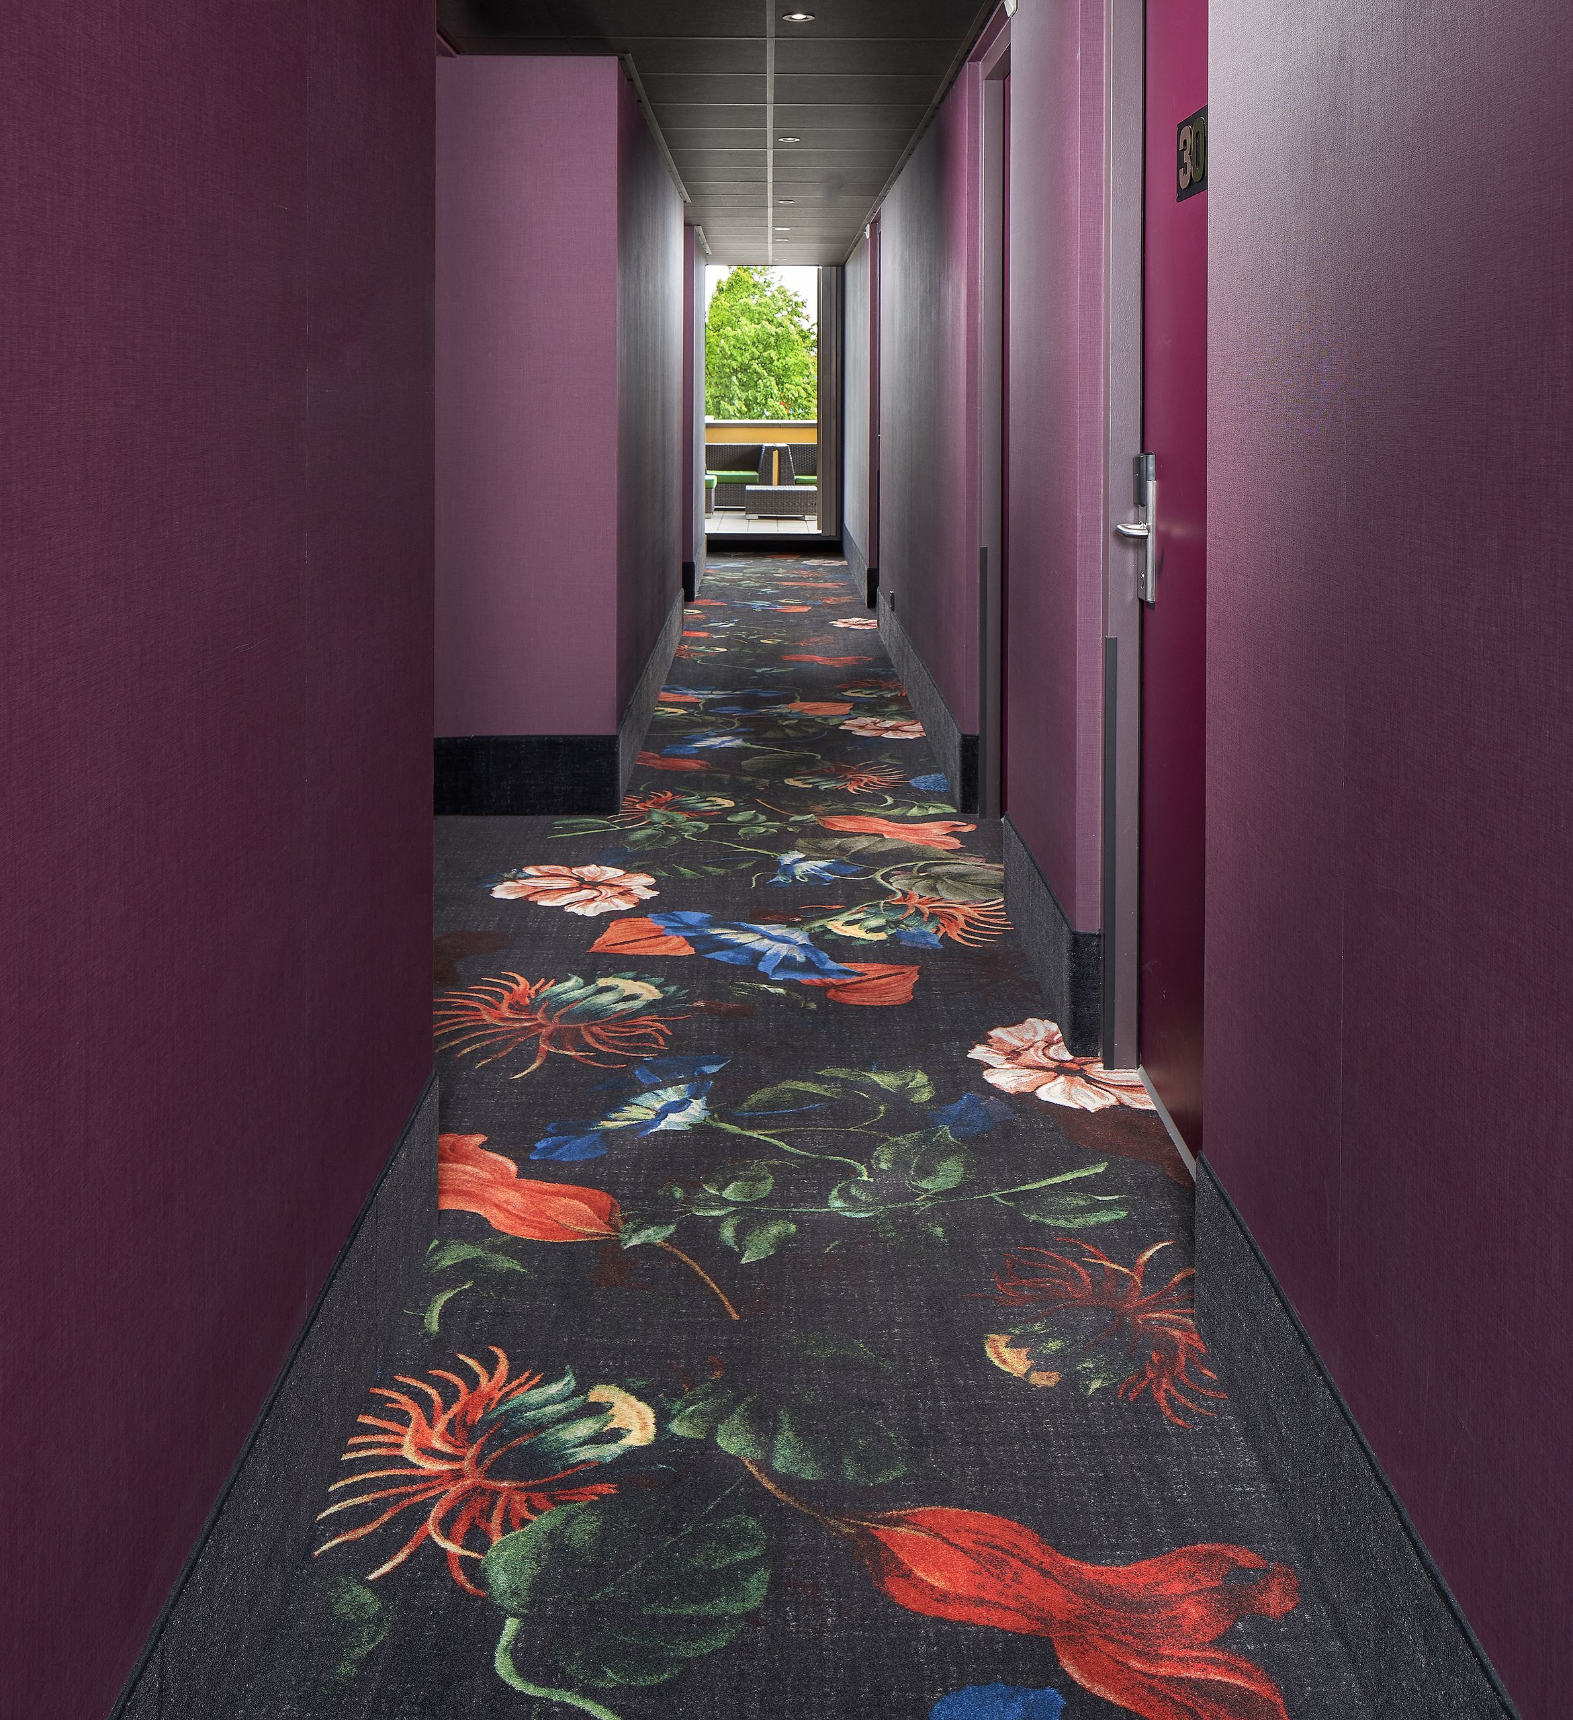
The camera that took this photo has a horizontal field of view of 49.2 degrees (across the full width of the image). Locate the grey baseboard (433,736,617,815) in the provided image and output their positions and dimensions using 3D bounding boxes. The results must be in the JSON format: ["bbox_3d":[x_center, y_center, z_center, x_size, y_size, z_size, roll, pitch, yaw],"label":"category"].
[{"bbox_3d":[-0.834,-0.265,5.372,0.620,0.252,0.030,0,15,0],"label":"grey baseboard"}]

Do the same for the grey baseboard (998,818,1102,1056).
[{"bbox_3d":[0.596,0.147,3.857,0.065,0.252,0.950,0,15,0],"label":"grey baseboard"}]

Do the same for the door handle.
[{"bbox_3d":[0.639,-0.606,3.140,0.070,0.275,0.130,0,15,0],"label":"door handle"}]

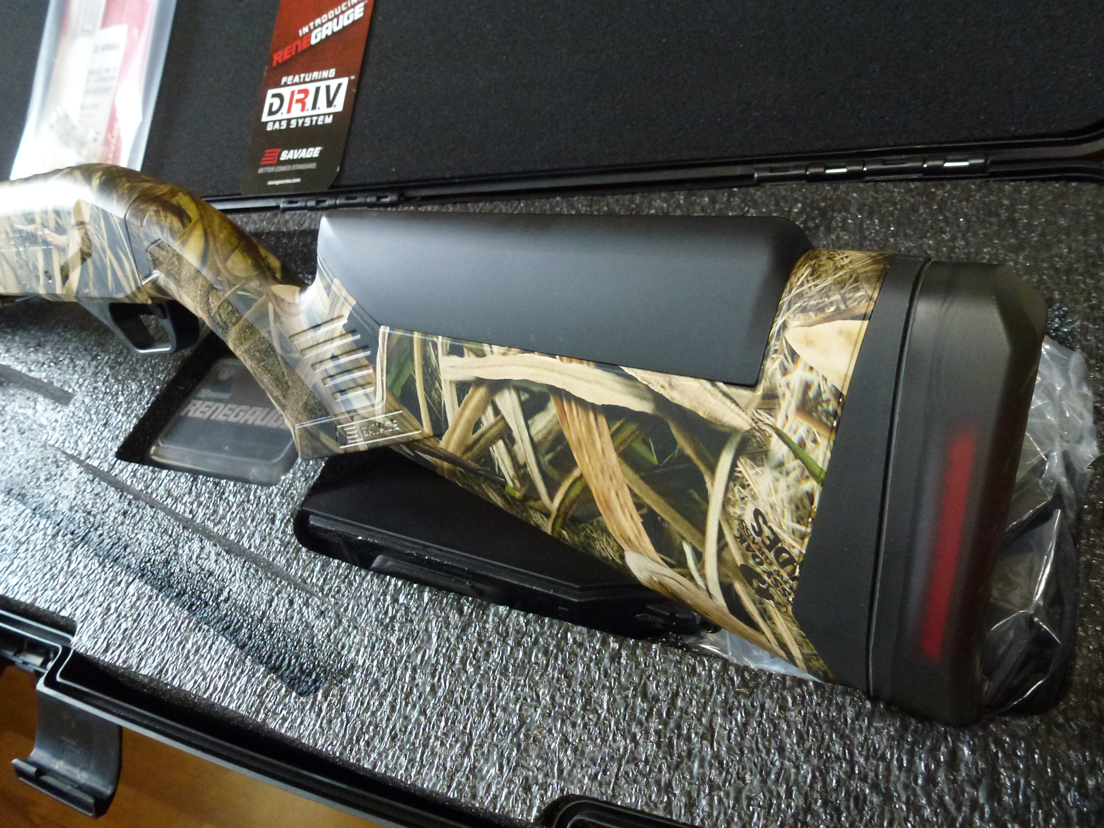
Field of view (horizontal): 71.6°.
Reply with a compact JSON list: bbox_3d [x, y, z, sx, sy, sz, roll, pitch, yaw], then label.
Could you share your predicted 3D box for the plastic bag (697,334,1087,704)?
[{"bbox_3d":[0.110,0.021,0.252,0.105,0.050,0.125,6,53,24],"label":"plastic bag"}]

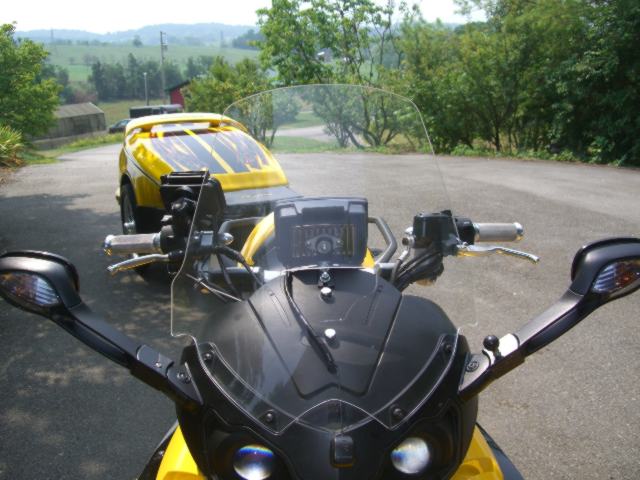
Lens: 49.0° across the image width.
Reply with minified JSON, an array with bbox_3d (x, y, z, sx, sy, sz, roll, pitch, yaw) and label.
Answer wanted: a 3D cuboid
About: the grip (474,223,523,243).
[{"bbox_3d":[0.360,-0.015,1.415,0.125,0.037,0.038,-2,12,-26],"label":"grip"}]

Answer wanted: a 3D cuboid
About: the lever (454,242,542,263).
[{"bbox_3d":[0.349,0.025,1.364,0.178,0.026,0.034,8,10,-19],"label":"lever"}]

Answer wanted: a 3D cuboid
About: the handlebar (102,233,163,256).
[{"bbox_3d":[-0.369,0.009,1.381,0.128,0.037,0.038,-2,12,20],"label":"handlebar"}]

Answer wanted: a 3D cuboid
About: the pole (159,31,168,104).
[{"bbox_3d":[-17.927,-19.190,80.016,0.900,8.746,0.600,0,13,0],"label":"pole"}]

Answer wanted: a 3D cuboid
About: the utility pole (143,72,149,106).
[{"bbox_3d":[-17.446,-14.884,70.585,0.380,3.689,0.380,0,13,0],"label":"utility pole"}]

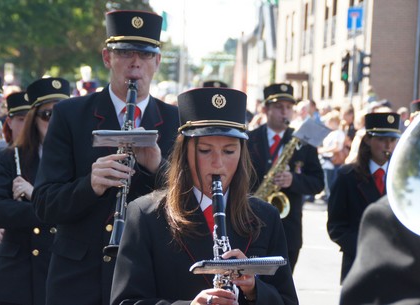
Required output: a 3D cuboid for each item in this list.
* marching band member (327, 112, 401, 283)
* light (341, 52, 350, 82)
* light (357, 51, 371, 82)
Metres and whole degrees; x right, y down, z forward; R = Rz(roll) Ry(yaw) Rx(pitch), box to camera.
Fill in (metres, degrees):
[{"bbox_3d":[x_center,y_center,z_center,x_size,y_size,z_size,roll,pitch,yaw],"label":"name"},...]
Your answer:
[{"bbox_3d":[0.920,0.630,7.858,0.540,1.700,0.420,2,2,-20],"label":"marching band member"},{"bbox_3d":[3.414,-2.142,36.000,0.300,0.750,0.250,2,2,-31],"label":"light"},{"bbox_3d":[3.868,-2.167,36.000,0.330,0.780,0.260,3,2,0],"label":"light"}]

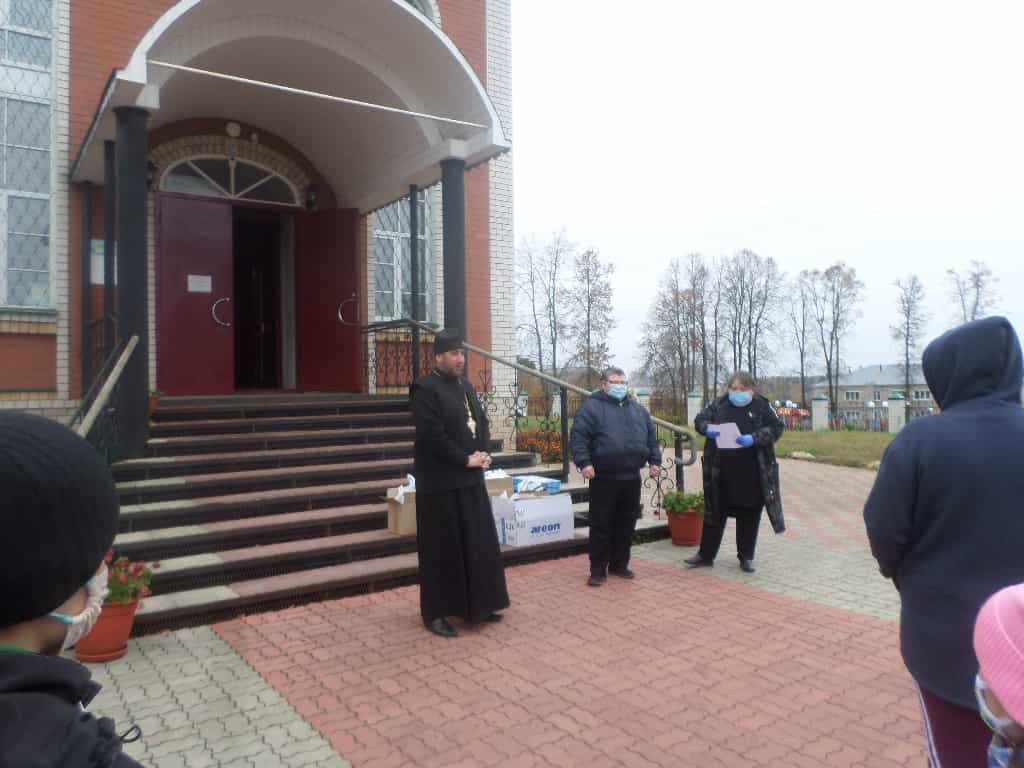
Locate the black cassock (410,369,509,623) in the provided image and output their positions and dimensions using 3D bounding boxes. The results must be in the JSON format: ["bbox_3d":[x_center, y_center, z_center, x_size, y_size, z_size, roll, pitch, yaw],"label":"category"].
[{"bbox_3d":[-0.342,0.694,4.641,0.580,1.560,0.500,-1,1,-45],"label":"black cassock"}]

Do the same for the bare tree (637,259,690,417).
[{"bbox_3d":[9.014,-2.737,44.000,3.300,9.460,3.300,-1,0,0],"label":"bare tree"}]

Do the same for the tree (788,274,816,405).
[{"bbox_3d":[18.791,-2.759,48.000,2.100,9.220,2.100,-1,0,0],"label":"tree"}]

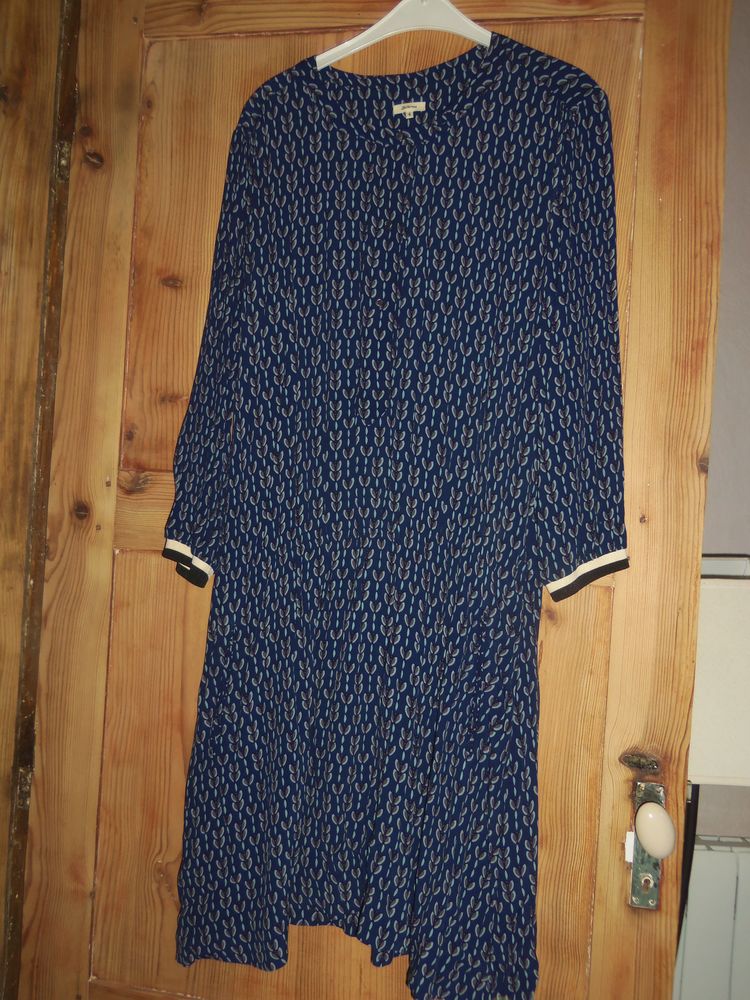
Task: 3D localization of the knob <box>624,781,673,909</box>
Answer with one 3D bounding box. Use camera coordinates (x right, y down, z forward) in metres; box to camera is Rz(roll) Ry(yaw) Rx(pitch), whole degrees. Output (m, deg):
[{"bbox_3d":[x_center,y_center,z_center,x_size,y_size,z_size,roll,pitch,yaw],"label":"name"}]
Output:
[{"bbox_3d":[0.307,0.397,0.899,0.042,0.145,0.065,3,0,10],"label":"knob"}]

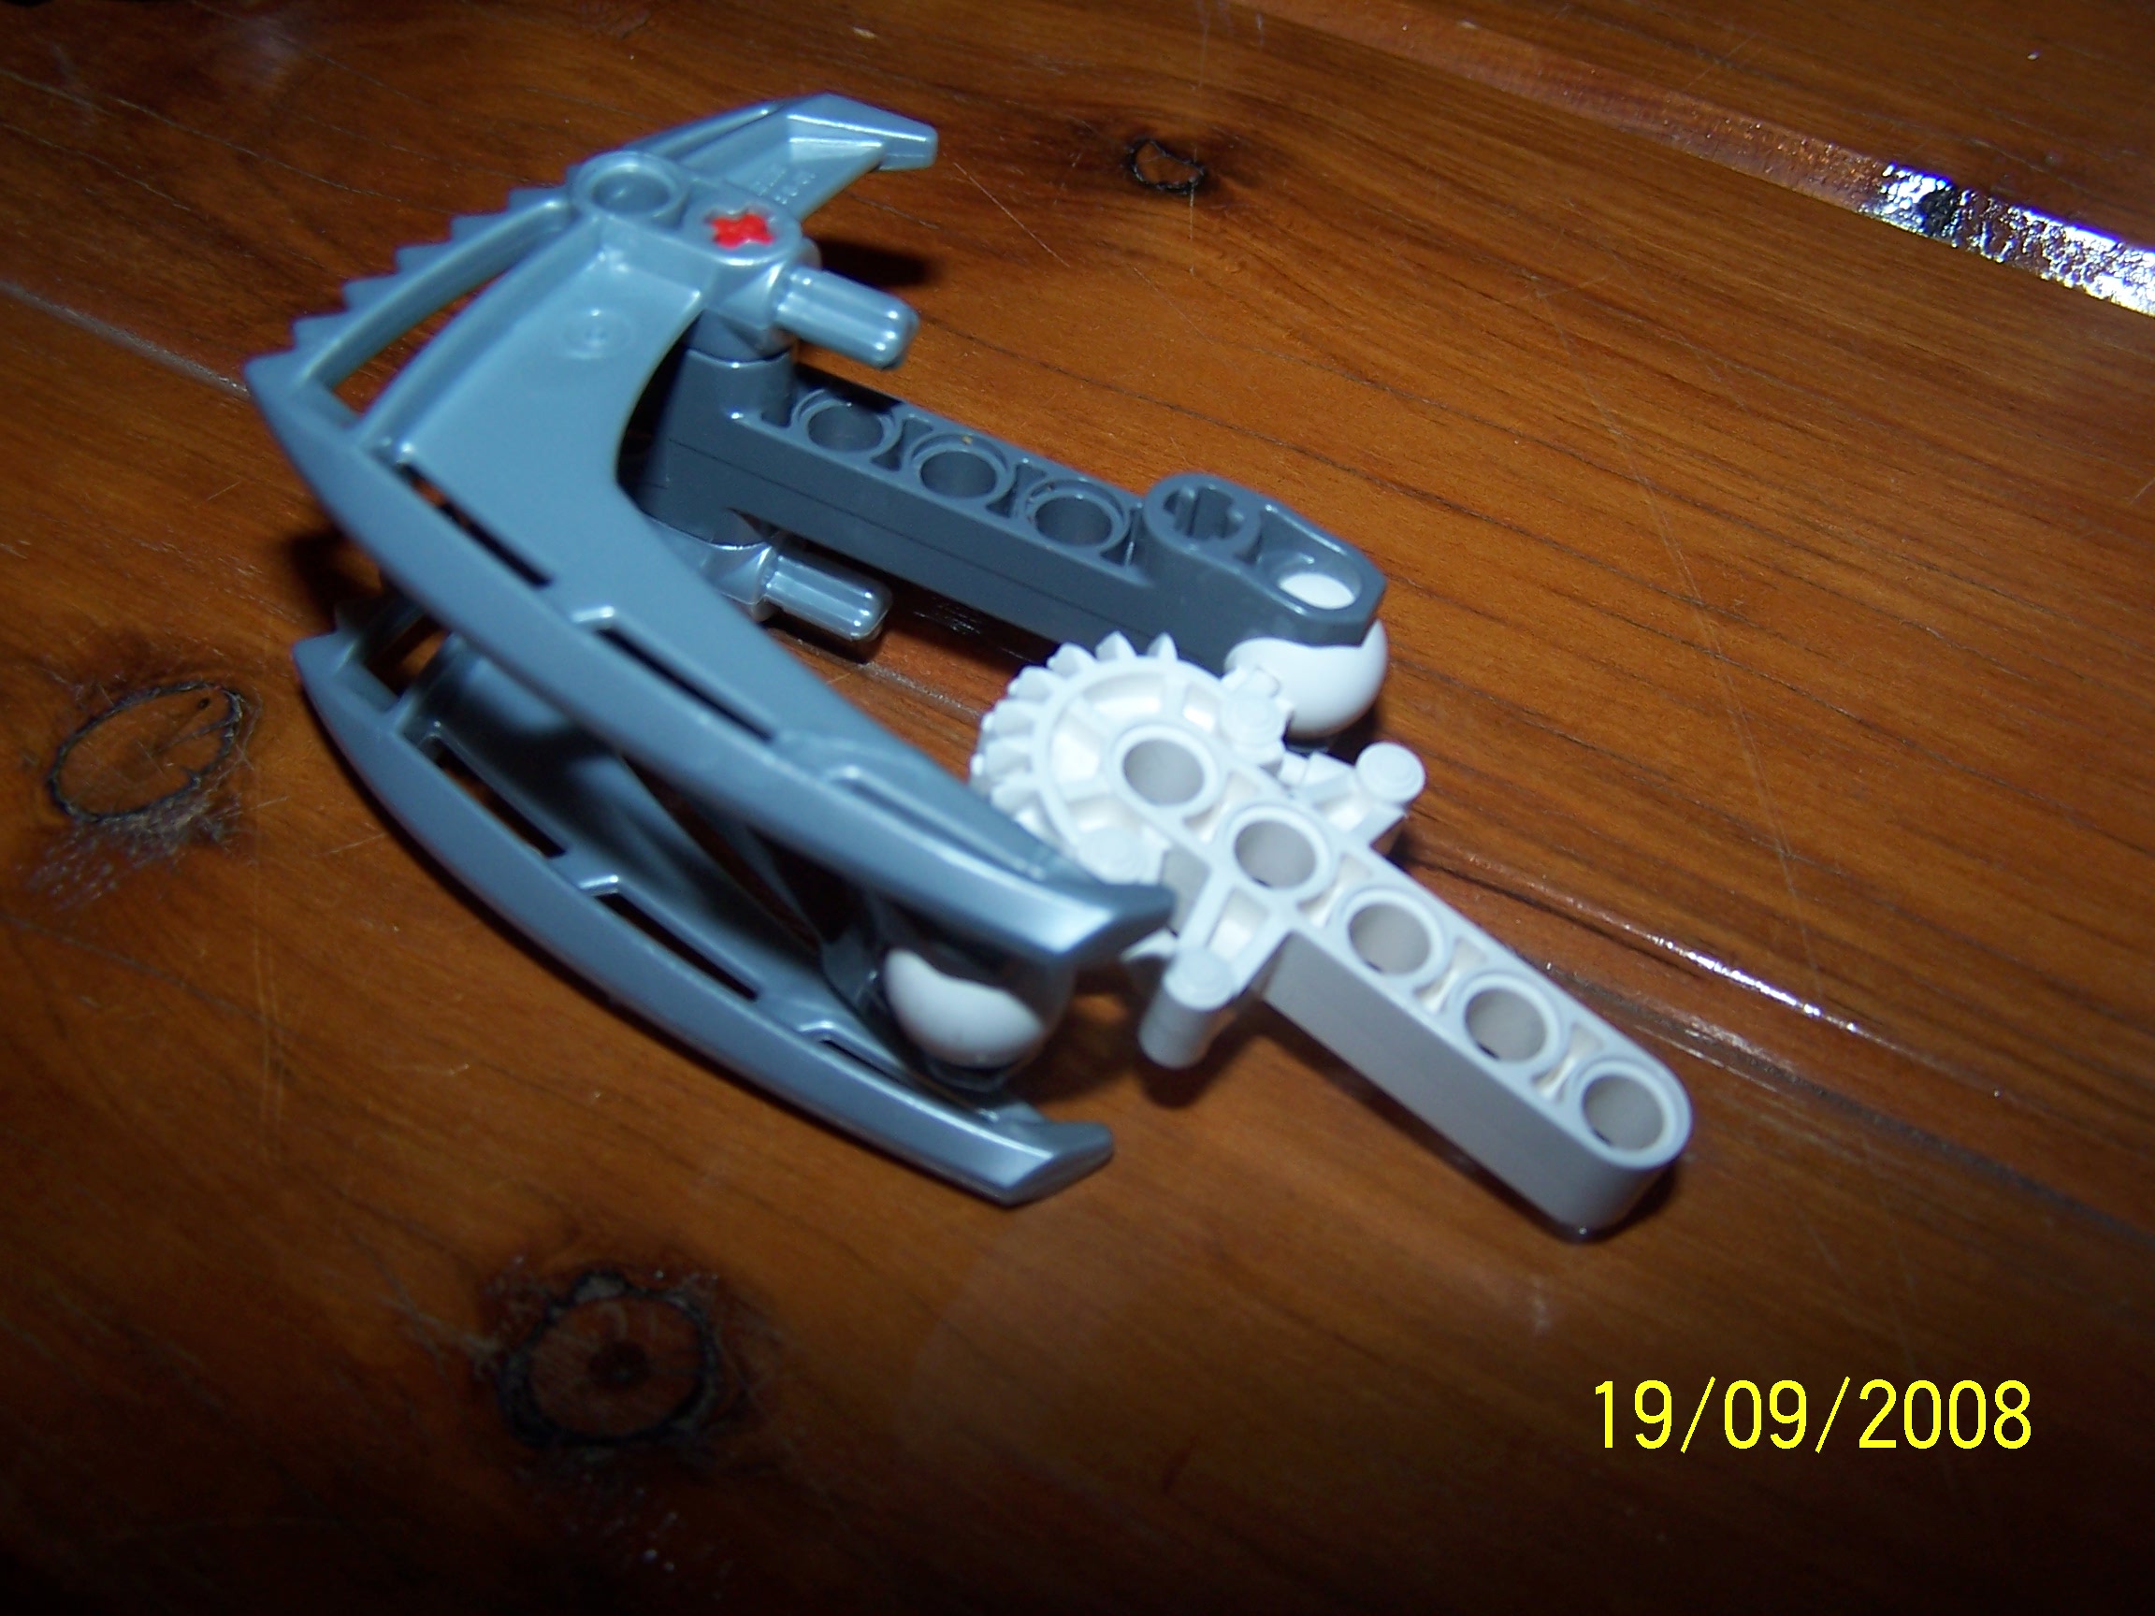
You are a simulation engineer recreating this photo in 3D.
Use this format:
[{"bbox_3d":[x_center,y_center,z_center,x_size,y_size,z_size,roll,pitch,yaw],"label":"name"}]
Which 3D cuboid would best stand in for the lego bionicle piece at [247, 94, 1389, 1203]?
[{"bbox_3d":[-0.013,-0.014,0.146,0.063,0.033,0.048,35,53,18],"label":"lego bionicle piece"}]

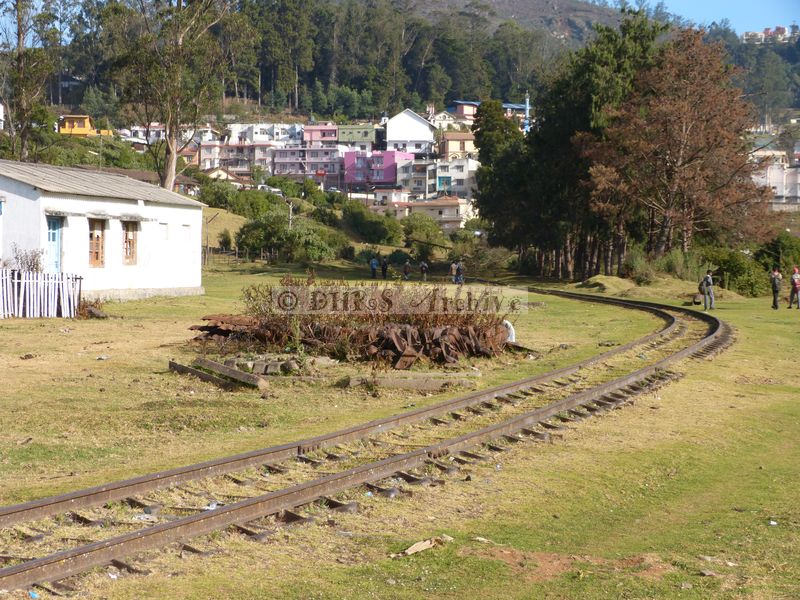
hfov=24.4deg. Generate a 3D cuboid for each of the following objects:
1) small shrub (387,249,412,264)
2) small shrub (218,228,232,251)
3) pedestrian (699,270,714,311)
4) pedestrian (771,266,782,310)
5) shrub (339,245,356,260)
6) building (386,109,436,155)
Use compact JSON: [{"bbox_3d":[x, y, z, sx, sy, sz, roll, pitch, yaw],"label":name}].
[{"bbox_3d":[0.045,-3.837,165.000,2.150,1.400,1.900,0,1,0],"label":"small shrub"},{"bbox_3d":[-16.800,-5.825,178.000,1.350,2.150,1.350,0,1,0],"label":"small shrub"},{"bbox_3d":[12.433,-0.385,75.000,0.550,1.640,0.520,1,1,15],"label":"pedestrian"},{"bbox_3d":[15.273,-0.466,75.000,0.500,1.700,0.400,1,1,21],"label":"pedestrian"},{"bbox_3d":[-4.685,-4.194,165.000,1.400,1.350,1.400,0,1,0],"label":"shrub"},{"bbox_3d":[2.823,-39.526,435.000,11.300,10.900,12.000,1,1,16],"label":"building"}]

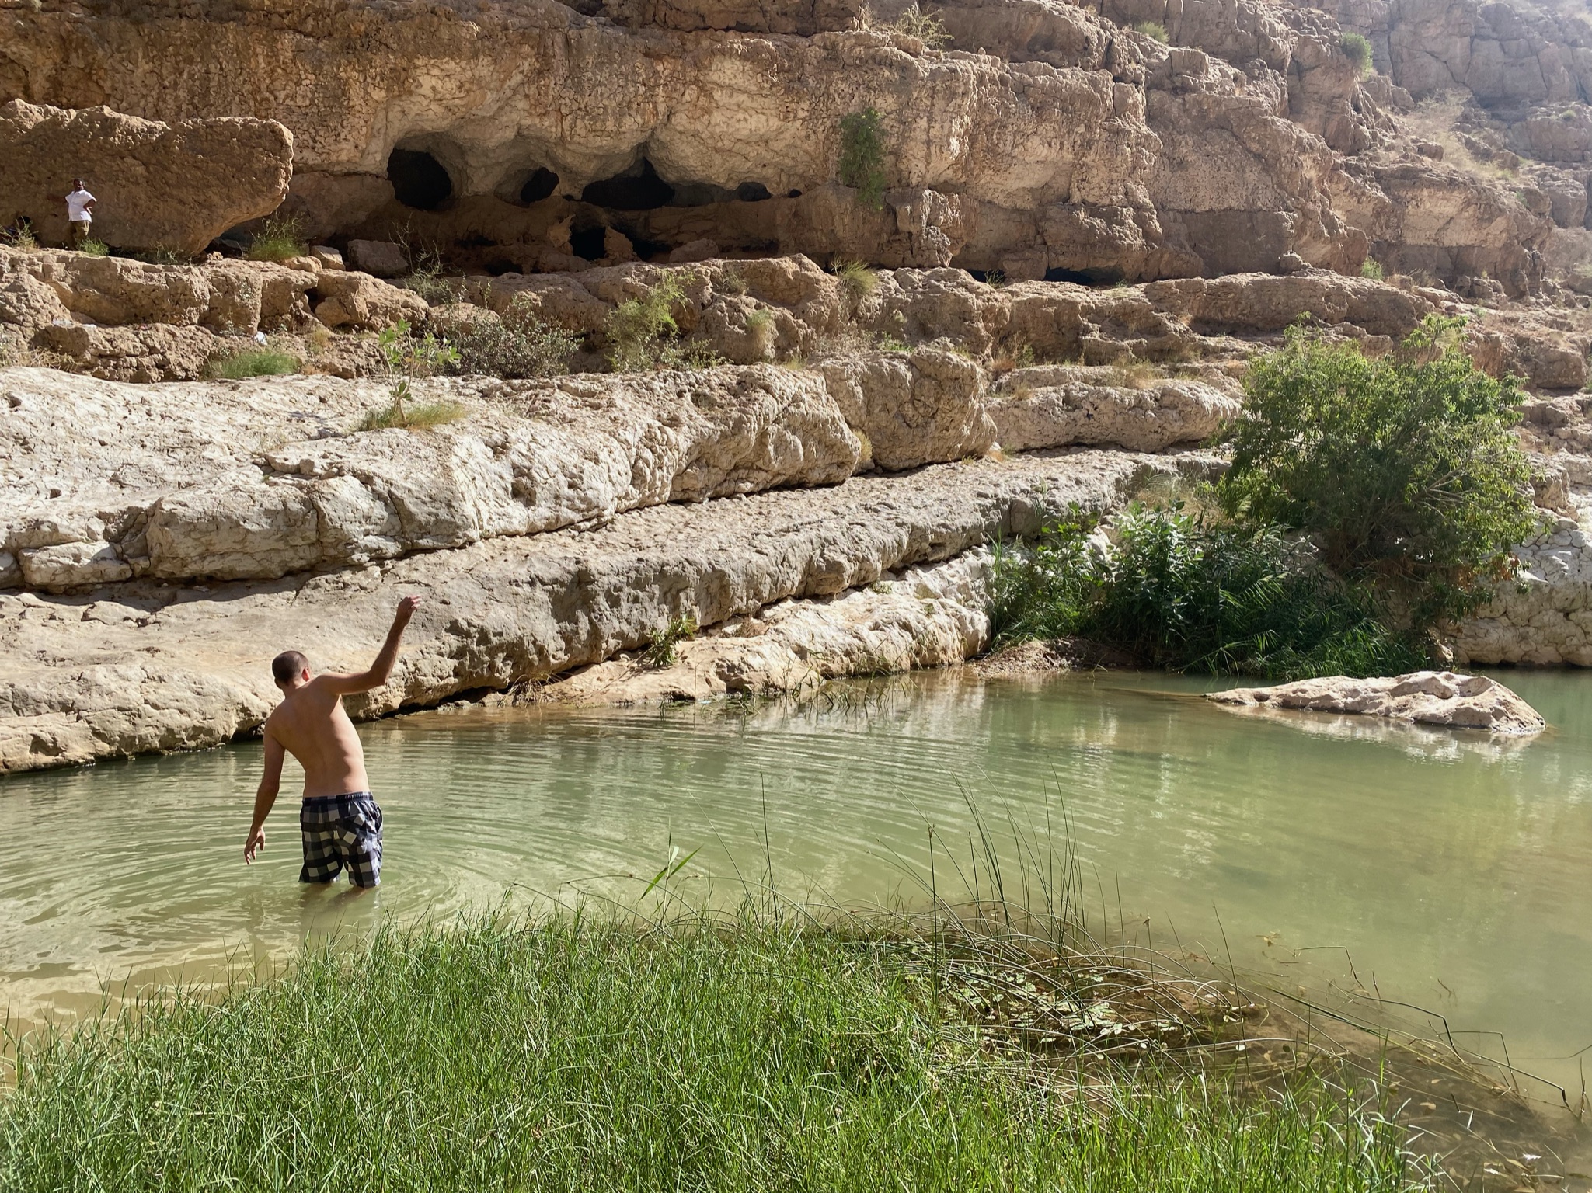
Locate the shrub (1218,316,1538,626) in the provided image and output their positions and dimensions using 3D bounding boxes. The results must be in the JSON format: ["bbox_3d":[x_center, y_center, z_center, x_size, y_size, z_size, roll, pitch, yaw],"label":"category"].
[{"bbox_3d":[8.512,-1.838,17.500,4.483,4.323,4.000,0,2,0],"label":"shrub"}]

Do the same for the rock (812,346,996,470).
[{"bbox_3d":[1.764,-3.087,19.600,2.883,1.946,2.200,0,2,-12],"label":"rock"}]

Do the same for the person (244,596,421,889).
[{"bbox_3d":[-2.170,0.901,5.607,0.820,1.820,0.500,0,2,-12],"label":"person"}]

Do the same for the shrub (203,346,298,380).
[{"bbox_3d":[-8.184,-3.527,18.000,1.428,0.519,0.900,0,2,0],"label":"shrub"}]

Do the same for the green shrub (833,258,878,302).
[{"bbox_3d":[1.186,-6.337,24.000,0.893,0.867,0.850,0,2,0],"label":"green shrub"}]

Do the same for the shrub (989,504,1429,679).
[{"bbox_3d":[5.700,-0.069,16.500,5.869,2.342,2.600,0,2,0],"label":"shrub"}]

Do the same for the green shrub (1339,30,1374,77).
[{"bbox_3d":[18.281,-17.718,39.000,1.130,1.492,1.100,0,2,0],"label":"green shrub"}]

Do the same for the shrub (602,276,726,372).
[{"bbox_3d":[-2.161,-4.460,19.500,1.880,1.539,1.400,0,2,0],"label":"shrub"}]

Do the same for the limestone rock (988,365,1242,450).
[{"bbox_3d":[5.508,-3.265,20.800,4.204,1.435,2.000,0,2,0],"label":"limestone rock"}]

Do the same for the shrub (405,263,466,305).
[{"bbox_3d":[-6.789,-5.883,22.500,1.137,0.788,1.000,0,2,0],"label":"shrub"}]

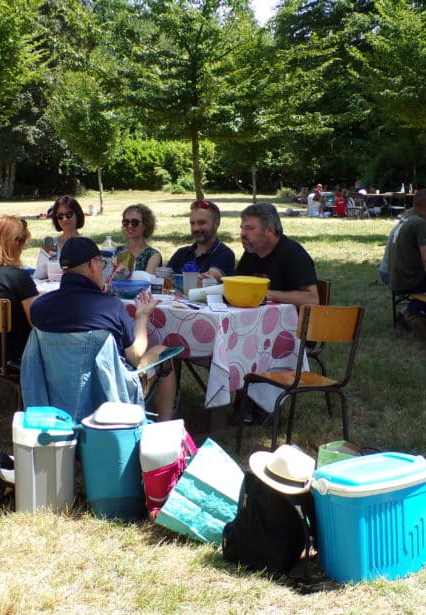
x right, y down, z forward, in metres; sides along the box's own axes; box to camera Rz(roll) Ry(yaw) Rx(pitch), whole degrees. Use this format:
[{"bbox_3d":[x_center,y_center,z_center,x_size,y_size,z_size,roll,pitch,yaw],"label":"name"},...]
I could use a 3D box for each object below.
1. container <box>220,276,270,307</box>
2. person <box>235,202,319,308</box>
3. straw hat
[{"bbox_3d":[0.175,-0.096,5.459,0.262,0.150,0.262,0,8,0],"label":"container"},{"bbox_3d":[0.329,0.046,5.651,0.750,1.270,0.550,-8,12,-44],"label":"person"},{"bbox_3d":[0.282,0.597,3.760,0.275,0.125,0.250,24,25,9],"label":"straw hat"}]

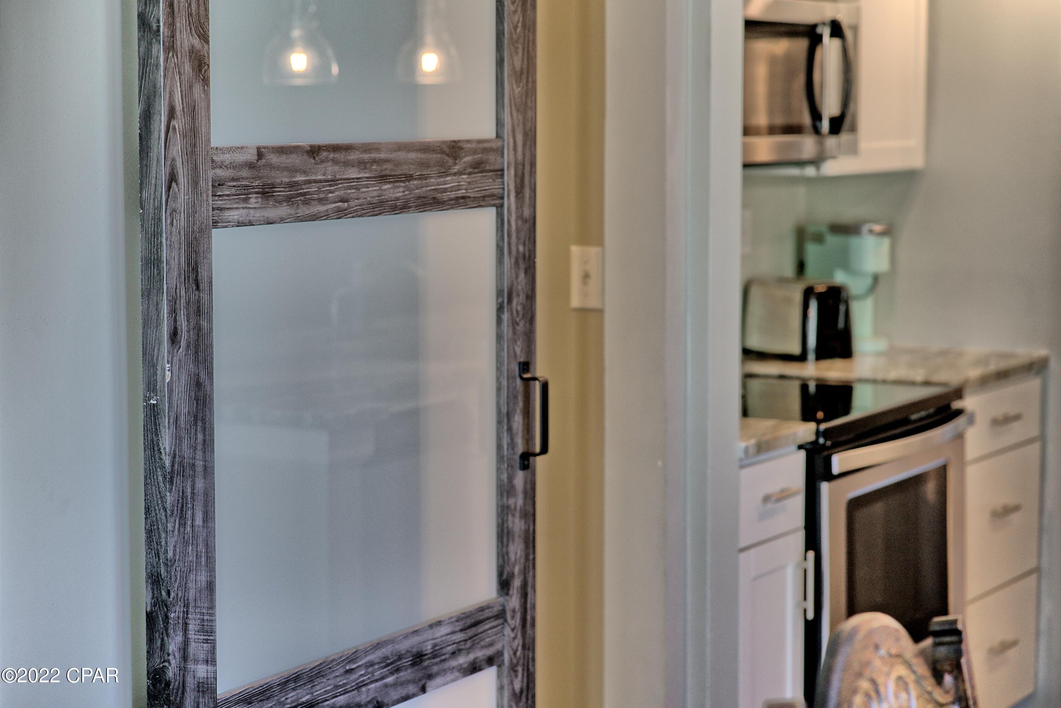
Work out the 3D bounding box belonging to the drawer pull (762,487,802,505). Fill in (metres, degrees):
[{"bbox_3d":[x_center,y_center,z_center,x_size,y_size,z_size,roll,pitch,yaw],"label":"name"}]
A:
[{"bbox_3d":[0.464,0.261,4.627,0.034,0.012,0.132,3,7,30],"label":"drawer pull"}]

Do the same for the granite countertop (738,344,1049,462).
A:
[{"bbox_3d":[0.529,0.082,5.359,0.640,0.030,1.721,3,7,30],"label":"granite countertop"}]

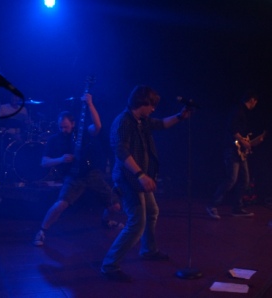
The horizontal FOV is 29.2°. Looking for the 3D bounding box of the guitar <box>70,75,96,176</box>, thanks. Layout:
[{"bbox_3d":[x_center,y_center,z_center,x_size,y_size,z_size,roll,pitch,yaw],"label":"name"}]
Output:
[{"bbox_3d":[-0.605,-0.262,6.020,0.330,1.160,0.080,11,2,-10],"label":"guitar"}]

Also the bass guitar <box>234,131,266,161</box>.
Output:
[{"bbox_3d":[1.670,-0.120,7.460,0.080,0.330,1.000,0,15,36],"label":"bass guitar"}]

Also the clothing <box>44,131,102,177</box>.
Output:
[{"bbox_3d":[-0.735,0.050,6.200,0.620,0.560,0.320,-6,5,-12],"label":"clothing"}]

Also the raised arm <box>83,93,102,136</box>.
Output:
[{"bbox_3d":[-0.500,-0.393,5.970,0.220,0.490,0.240,-1,5,-9],"label":"raised arm"}]

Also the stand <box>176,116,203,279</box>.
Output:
[{"bbox_3d":[0.508,0.424,4.840,0.250,1.480,0.250,0,5,0],"label":"stand"}]

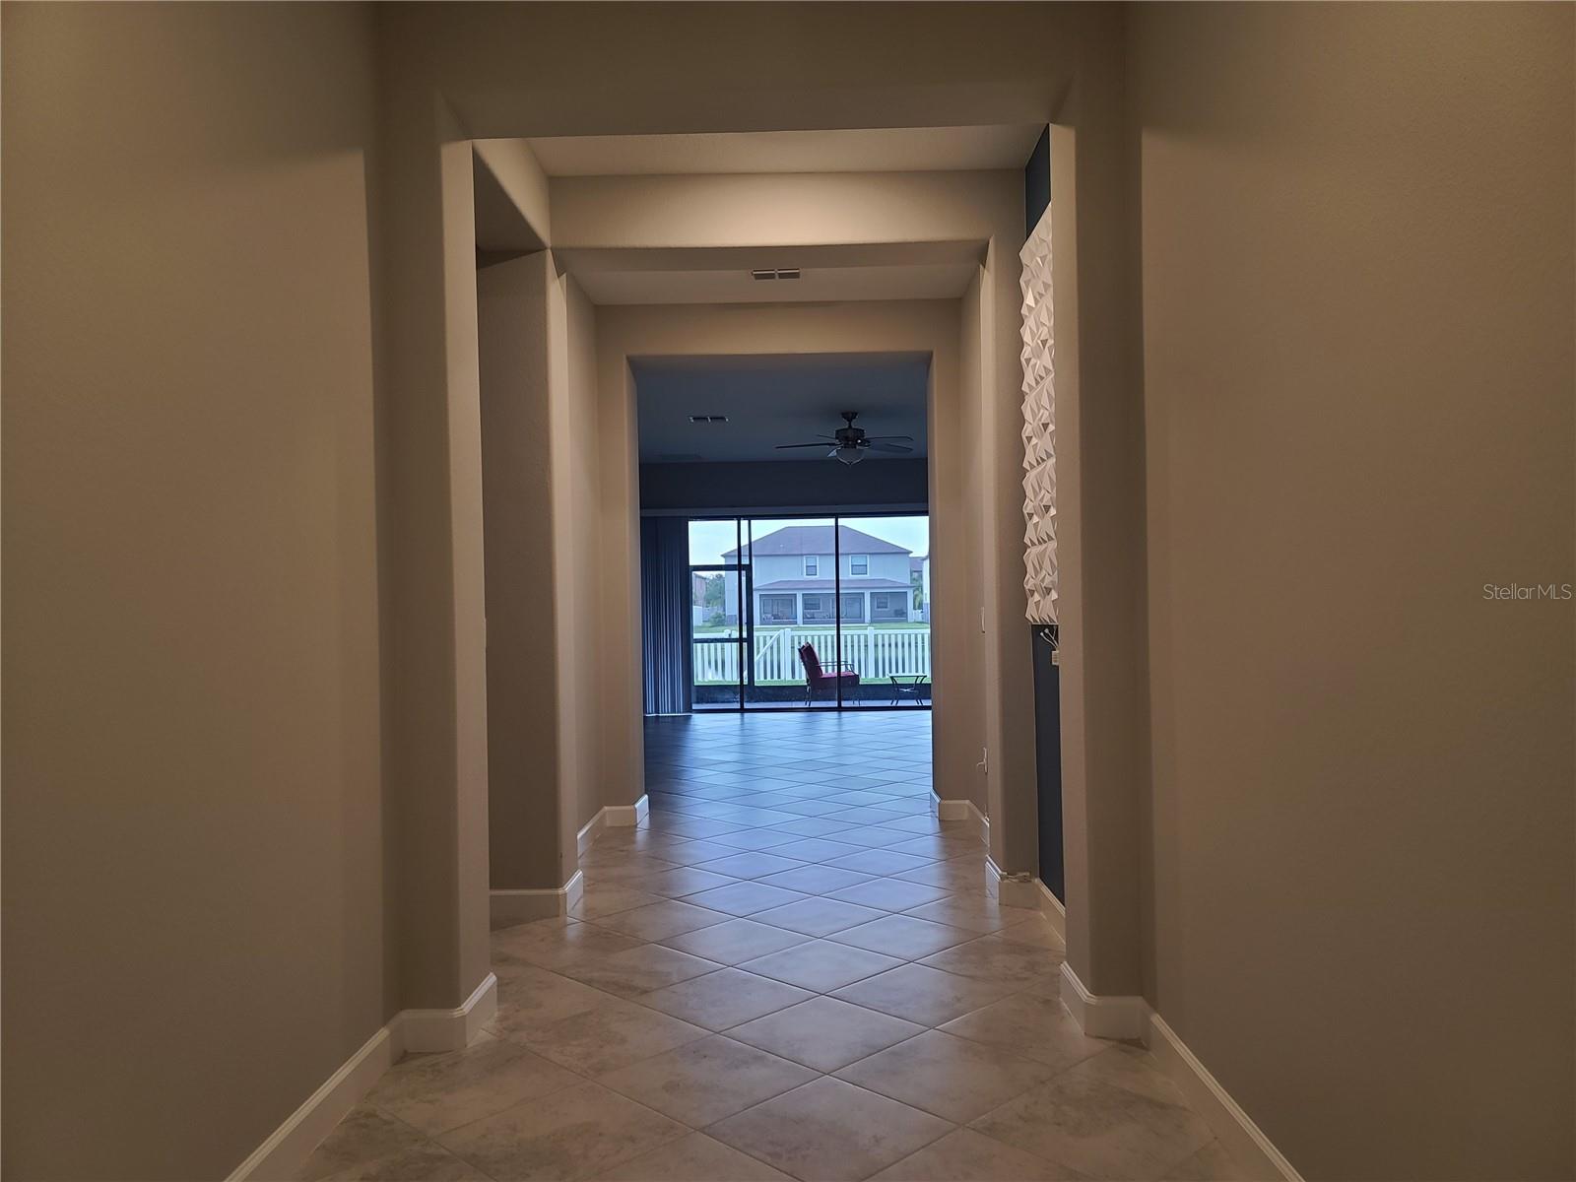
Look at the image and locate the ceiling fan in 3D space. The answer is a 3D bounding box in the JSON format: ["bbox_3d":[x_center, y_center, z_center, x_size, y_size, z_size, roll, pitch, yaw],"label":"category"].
[{"bbox_3d":[0.525,-1.409,10.550,1.310,0.490,1.340,-1,-1,1],"label":"ceiling fan"}]

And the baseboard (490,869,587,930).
[{"bbox_3d":[-1.093,1.305,4.915,0.370,0.118,0.375,-1,-1,1],"label":"baseboard"}]

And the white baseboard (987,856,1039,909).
[{"bbox_3d":[0.973,1.259,4.920,0.187,0.118,0.320,-1,-1,1],"label":"white baseboard"}]

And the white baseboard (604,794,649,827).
[{"bbox_3d":[-0.974,1.335,6.916,0.201,0.118,0.450,-1,-1,1],"label":"white baseboard"}]

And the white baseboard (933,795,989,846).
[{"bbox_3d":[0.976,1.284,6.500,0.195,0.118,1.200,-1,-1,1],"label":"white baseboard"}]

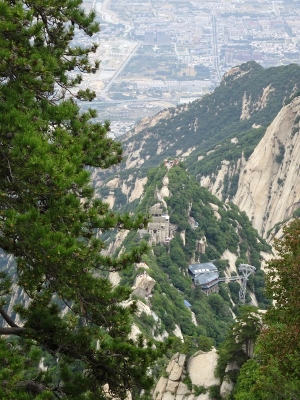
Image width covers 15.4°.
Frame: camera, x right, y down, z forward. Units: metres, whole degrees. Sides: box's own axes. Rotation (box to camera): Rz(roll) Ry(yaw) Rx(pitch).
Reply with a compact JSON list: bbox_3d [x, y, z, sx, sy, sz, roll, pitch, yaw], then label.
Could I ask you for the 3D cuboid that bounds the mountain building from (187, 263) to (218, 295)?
[{"bbox_3d":[45.989,67.484,950.000,20.000,16.000,24.000,-7,19,-21],"label":"mountain building"}]

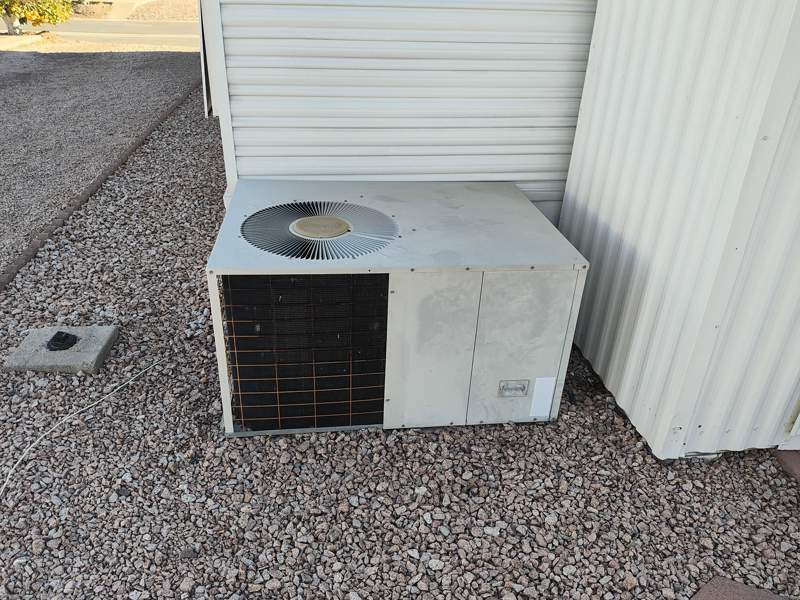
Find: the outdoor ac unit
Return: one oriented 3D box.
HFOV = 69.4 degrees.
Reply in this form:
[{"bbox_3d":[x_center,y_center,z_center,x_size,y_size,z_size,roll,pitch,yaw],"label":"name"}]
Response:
[{"bbox_3d":[-0.043,-0.022,2.156,1.120,0.611,0.790,-1,29,-8],"label":"outdoor ac unit"}]

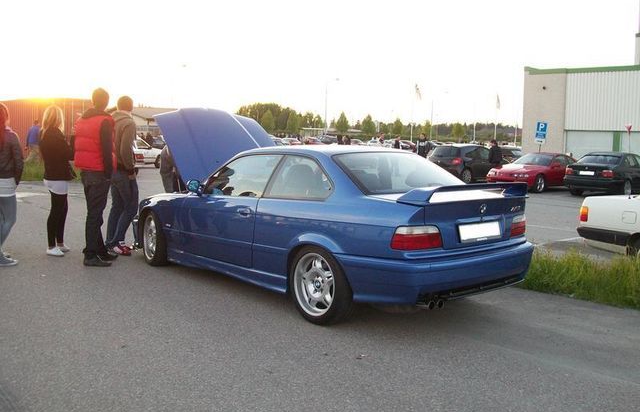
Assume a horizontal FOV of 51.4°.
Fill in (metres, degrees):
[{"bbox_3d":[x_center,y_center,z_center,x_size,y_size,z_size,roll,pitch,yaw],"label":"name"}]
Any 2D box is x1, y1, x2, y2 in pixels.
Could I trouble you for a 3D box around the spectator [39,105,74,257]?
[{"bbox_3d":[-3.063,-0.321,7.817,0.340,1.700,0.460,-5,9,-42],"label":"spectator"}]

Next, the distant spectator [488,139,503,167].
[{"bbox_3d":[6.400,-1.554,24.400,0.380,1.760,0.500,-3,8,-30],"label":"distant spectator"}]

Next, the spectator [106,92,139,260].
[{"bbox_3d":[-2.321,-0.372,7.824,0.380,1.820,0.480,-4,8,-32],"label":"spectator"}]

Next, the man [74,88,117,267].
[{"bbox_3d":[-2.443,-0.345,7.326,0.380,1.860,0.540,-5,9,-41],"label":"man"}]

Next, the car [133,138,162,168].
[{"bbox_3d":[-7.200,-2.150,26.000,4.300,1.420,1.700,-6,9,-42],"label":"car"}]

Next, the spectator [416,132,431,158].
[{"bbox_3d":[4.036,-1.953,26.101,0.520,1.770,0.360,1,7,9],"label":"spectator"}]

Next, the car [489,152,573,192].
[{"bbox_3d":[7.600,-1.270,23.400,1.750,1.300,4.420,6,9,42],"label":"car"}]

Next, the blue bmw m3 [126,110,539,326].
[{"bbox_3d":[-0.229,-0.078,6.426,1.780,1.600,4.430,-5,9,-41],"label":"blue bmw m3"}]

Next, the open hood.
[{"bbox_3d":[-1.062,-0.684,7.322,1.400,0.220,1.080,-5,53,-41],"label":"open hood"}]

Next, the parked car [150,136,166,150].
[{"bbox_3d":[-9.000,-3.200,37.000,1.750,1.420,4.300,3,7,20],"label":"parked car"}]

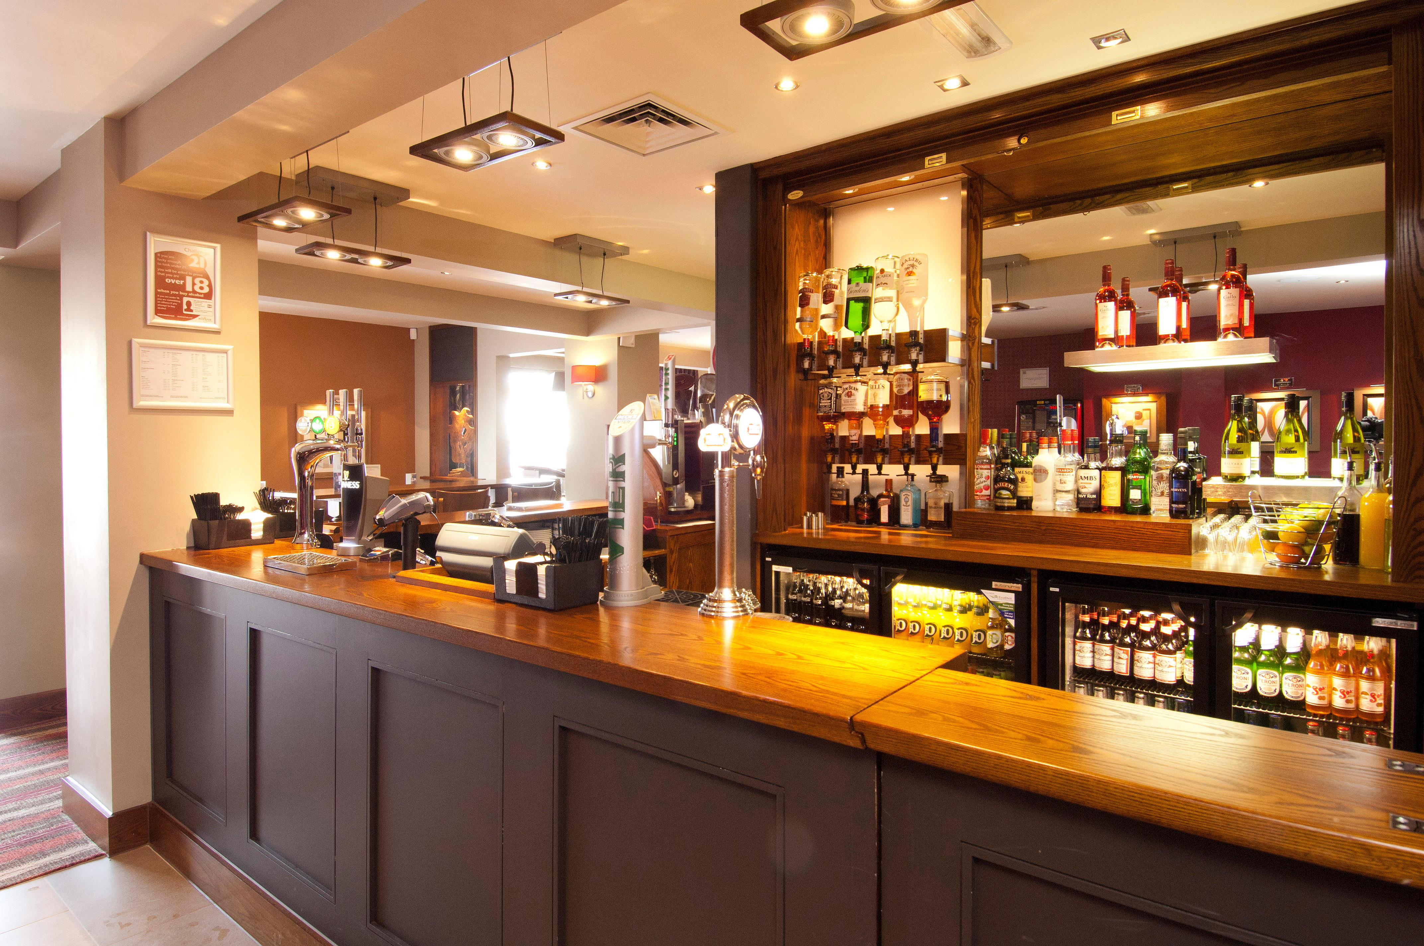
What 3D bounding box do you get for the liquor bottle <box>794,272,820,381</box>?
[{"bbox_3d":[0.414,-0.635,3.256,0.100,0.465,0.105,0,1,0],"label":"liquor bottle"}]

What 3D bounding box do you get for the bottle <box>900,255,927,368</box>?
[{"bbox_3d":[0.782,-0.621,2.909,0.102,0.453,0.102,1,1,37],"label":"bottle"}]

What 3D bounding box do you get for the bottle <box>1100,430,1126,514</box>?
[{"bbox_3d":[1.456,0.000,2.724,0.075,0.295,0.072,1,1,37],"label":"bottle"}]

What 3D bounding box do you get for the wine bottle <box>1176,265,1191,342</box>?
[{"bbox_3d":[1.693,-0.595,2.715,0.073,0.298,0.073,1,1,37],"label":"wine bottle"}]

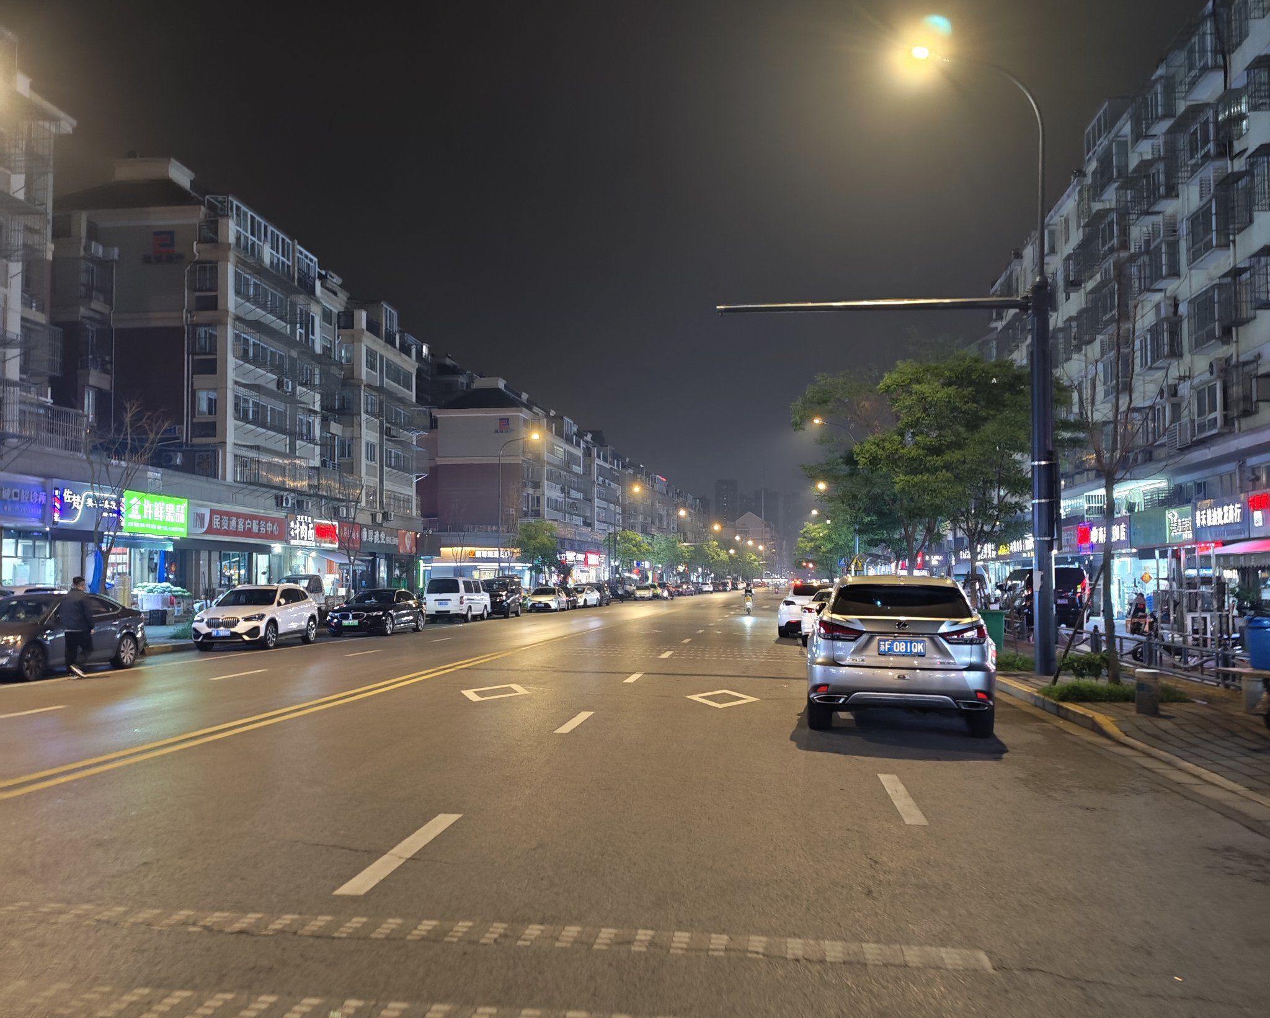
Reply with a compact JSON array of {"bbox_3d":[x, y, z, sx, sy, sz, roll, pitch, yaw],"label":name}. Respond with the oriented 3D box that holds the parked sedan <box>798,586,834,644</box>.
[{"bbox_3d":[5.111,2.685,28.538,1.820,1.460,4.650,0,-4,6],"label":"parked sedan"}]

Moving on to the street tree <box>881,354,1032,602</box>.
[{"bbox_3d":[7.787,-0.179,26.516,4.000,6.650,4.000,0,-4,6],"label":"street tree"}]

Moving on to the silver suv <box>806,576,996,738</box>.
[{"bbox_3d":[3.018,1.553,12.995,1.895,1.690,4.890,-1,-4,11],"label":"silver suv"}]

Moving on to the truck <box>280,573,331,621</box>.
[{"bbox_3d":[-12.390,3.518,43.535,1.600,1.820,4.400,0,-4,6],"label":"truck"}]

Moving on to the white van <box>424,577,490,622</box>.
[{"bbox_3d":[-7.539,3.856,48.493,1.700,1.950,4.900,0,-4,6],"label":"white van"}]

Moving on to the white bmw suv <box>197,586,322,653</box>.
[{"bbox_3d":[-9.767,2.754,29.475,1.820,1.610,4.550,0,-4,5],"label":"white bmw suv"}]

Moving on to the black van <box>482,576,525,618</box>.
[{"bbox_3d":[-6.768,4.335,54.800,1.870,1.850,4.750,0,-4,6],"label":"black van"}]

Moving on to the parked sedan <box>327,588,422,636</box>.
[{"bbox_3d":[-8.338,3.295,36.757,1.870,1.490,5.000,0,-4,6],"label":"parked sedan"}]

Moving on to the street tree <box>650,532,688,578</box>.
[{"bbox_3d":[3.709,6.168,121.214,4.000,6.600,4.000,0,-4,6],"label":"street tree"}]

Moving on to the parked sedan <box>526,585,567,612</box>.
[{"bbox_3d":[-5.158,5.339,67.033,1.780,1.450,4.600,0,-4,6],"label":"parked sedan"}]

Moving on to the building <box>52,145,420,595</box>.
[{"bbox_3d":[-22.804,-4.789,67.454,11.500,21.300,28.500,0,-4,6],"label":"building"}]

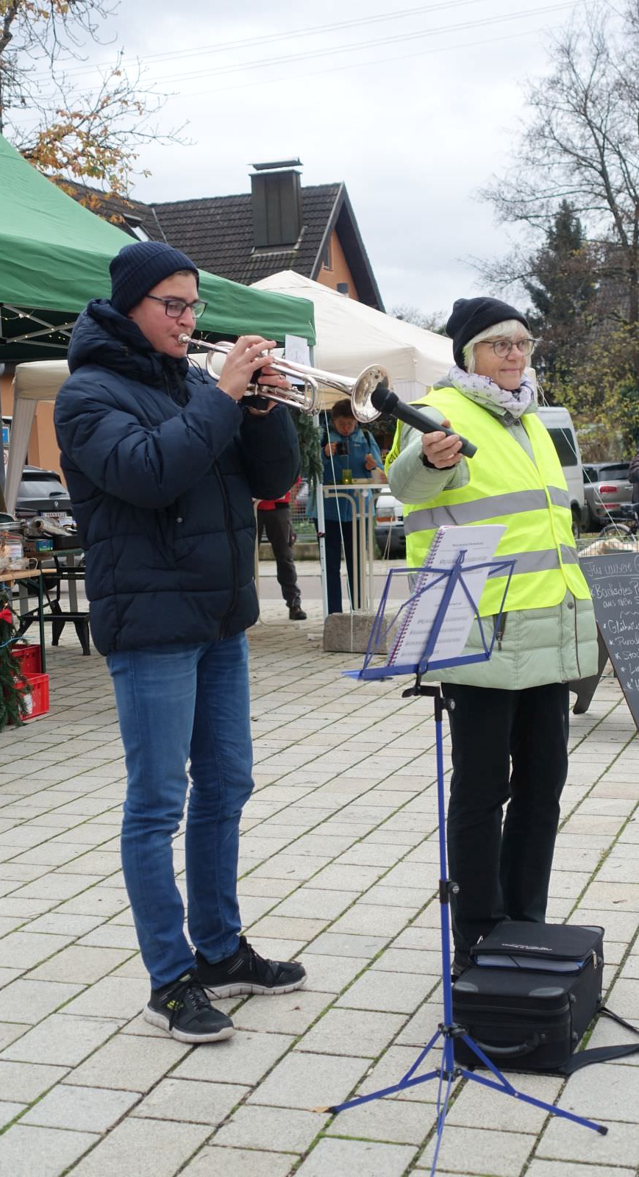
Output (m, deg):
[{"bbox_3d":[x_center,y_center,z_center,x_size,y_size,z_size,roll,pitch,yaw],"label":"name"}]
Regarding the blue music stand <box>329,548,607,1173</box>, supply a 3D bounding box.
[{"bbox_3d":[0.274,0.483,3.390,0.490,1.120,0.560,2,6,40],"label":"blue music stand"}]

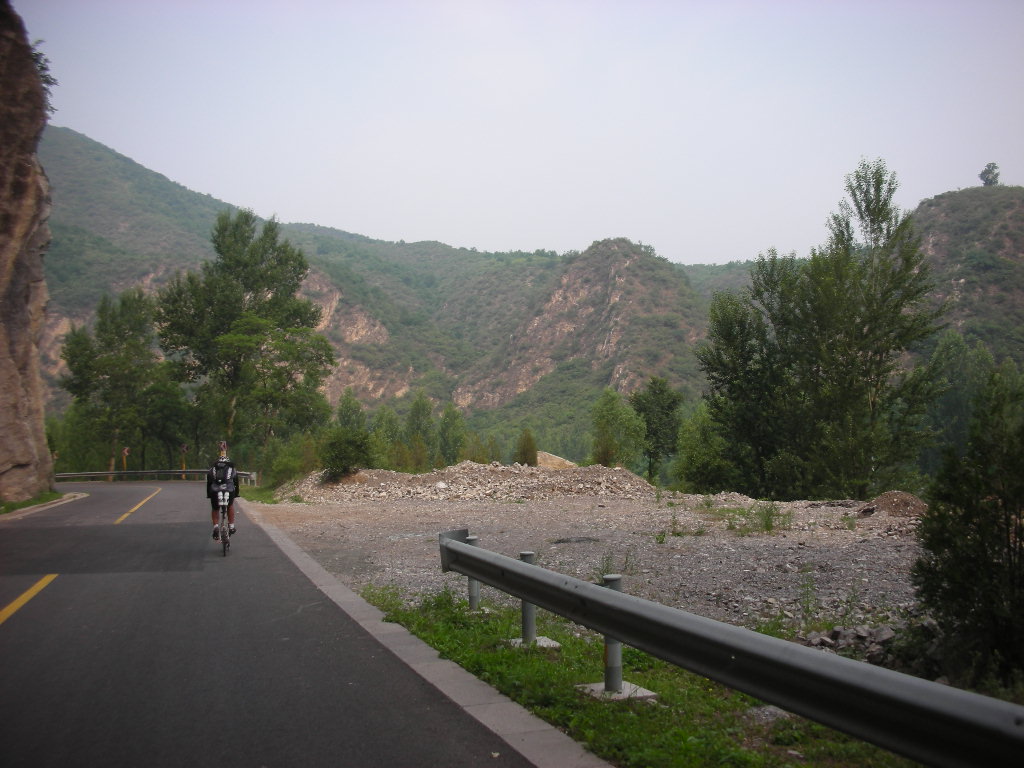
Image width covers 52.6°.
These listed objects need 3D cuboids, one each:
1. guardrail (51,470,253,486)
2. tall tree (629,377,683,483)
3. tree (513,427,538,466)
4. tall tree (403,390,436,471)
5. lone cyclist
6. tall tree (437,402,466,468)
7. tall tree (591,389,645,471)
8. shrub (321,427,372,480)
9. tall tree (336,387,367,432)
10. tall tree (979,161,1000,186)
[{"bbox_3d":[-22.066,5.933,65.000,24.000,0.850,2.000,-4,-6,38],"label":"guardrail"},{"bbox_3d":[8.731,2.860,63.000,3.286,6.632,3.121,-1,-5,8],"label":"tall tree"},{"bbox_3d":[0.743,3.661,57.000,1.431,2.643,1.360,0,-5,1],"label":"tree"},{"bbox_3d":[-6.968,3.955,78.000,2.561,6.931,2.561,0,-5,-5],"label":"tall tree"},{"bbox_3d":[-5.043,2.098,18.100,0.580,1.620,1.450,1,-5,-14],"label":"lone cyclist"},{"bbox_3d":[-4.675,4.365,80.000,2.318,6.181,2.318,0,-5,-3],"label":"tall tree"},{"bbox_3d":[7.031,3.365,69.000,3.599,6.131,3.239,0,-5,6],"label":"tall tree"},{"bbox_3d":[-7.558,3.178,47.000,2.270,2.497,2.156,1,-5,-9],"label":"shrub"},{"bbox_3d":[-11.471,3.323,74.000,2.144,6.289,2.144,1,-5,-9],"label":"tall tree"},{"bbox_3d":[147.576,-64.593,320.000,6.799,7.726,6.799,-2,-5,25],"label":"tall tree"}]

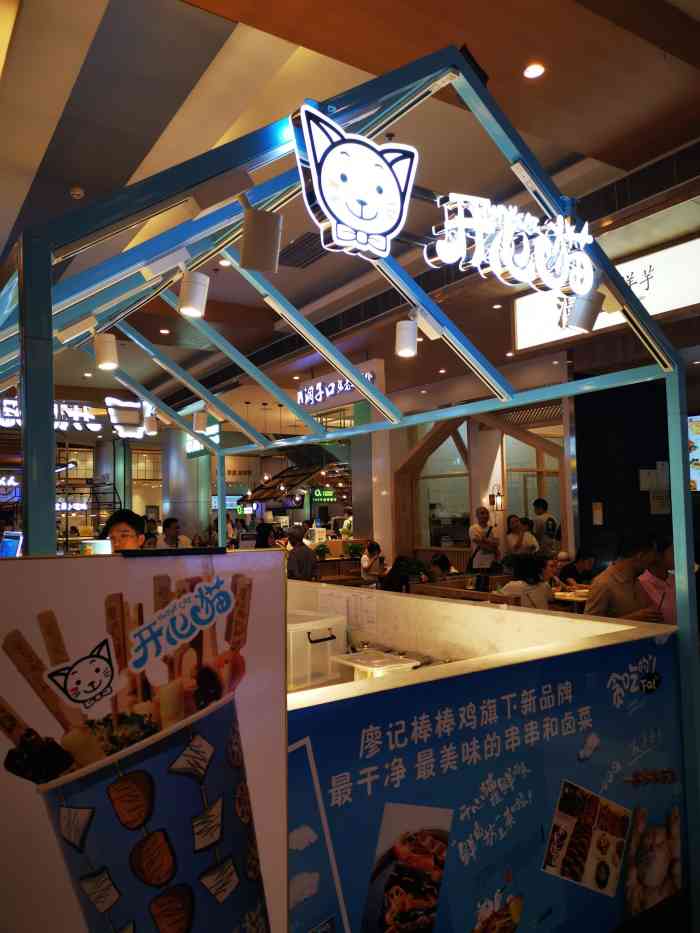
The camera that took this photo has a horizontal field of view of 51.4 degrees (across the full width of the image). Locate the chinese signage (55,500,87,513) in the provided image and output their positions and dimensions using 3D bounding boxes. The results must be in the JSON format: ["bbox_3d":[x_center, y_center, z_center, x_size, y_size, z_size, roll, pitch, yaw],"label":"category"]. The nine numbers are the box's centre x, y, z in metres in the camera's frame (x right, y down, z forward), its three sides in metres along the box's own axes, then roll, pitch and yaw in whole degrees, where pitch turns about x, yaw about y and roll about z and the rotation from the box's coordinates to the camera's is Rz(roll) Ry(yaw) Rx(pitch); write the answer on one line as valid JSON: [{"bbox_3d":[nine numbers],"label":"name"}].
[{"bbox_3d":[-8.388,1.224,22.000,1.000,0.260,0.080,1,-4,-31],"label":"chinese signage"}]

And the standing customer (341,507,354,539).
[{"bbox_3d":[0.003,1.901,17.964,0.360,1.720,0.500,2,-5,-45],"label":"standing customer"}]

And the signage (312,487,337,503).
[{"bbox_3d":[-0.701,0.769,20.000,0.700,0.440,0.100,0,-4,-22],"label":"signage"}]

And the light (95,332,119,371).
[{"bbox_3d":[-0.993,-0.470,2.973,0.084,0.140,0.084,0,-14,-35],"label":"light"}]

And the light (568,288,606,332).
[{"bbox_3d":[0.779,-0.516,2.392,0.084,0.137,0.084,18,3,-1],"label":"light"}]

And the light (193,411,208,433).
[{"bbox_3d":[-0.978,-0.289,4.777,0.085,0.140,0.085,1,-4,-35],"label":"light"}]

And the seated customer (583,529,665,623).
[{"bbox_3d":[2.047,1.228,5.376,0.720,1.360,0.520,0,-4,-22],"label":"seated customer"}]

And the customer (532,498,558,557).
[{"bbox_3d":[3.023,1.373,11.166,0.480,1.750,0.300,0,-4,-17],"label":"customer"}]

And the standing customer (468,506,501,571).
[{"bbox_3d":[2.045,1.437,10.970,0.500,1.650,0.320,-1,-4,-6],"label":"standing customer"}]

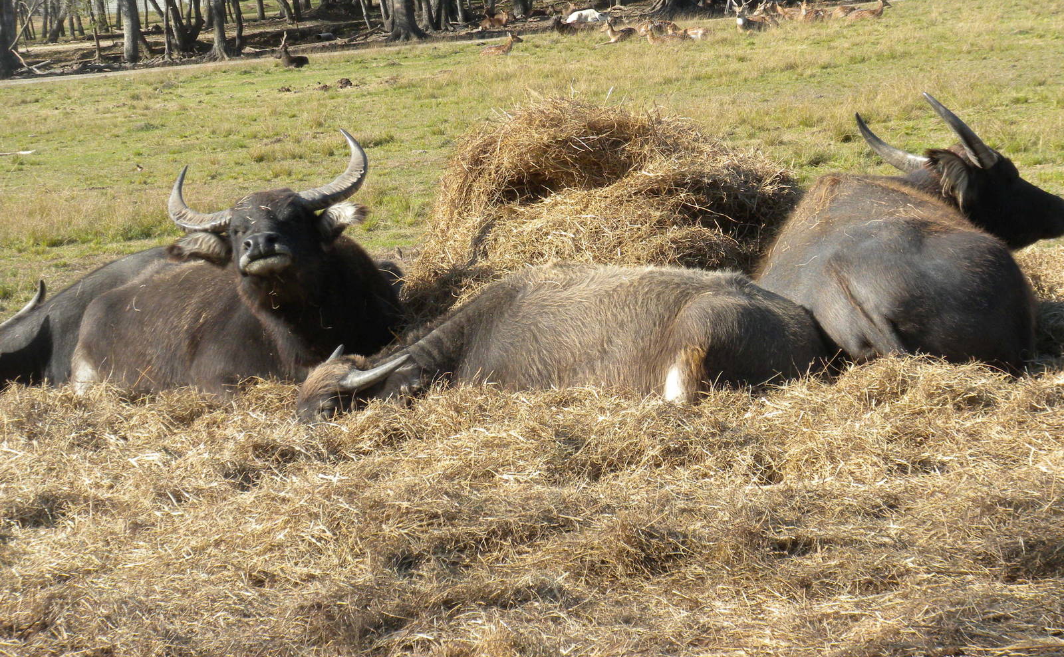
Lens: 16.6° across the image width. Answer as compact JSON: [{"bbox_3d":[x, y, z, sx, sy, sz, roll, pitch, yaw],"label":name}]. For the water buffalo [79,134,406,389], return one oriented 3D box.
[{"bbox_3d":[-1.214,-0.257,15.200,1.620,1.080,0.800,1,7,38],"label":"water buffalo"}]

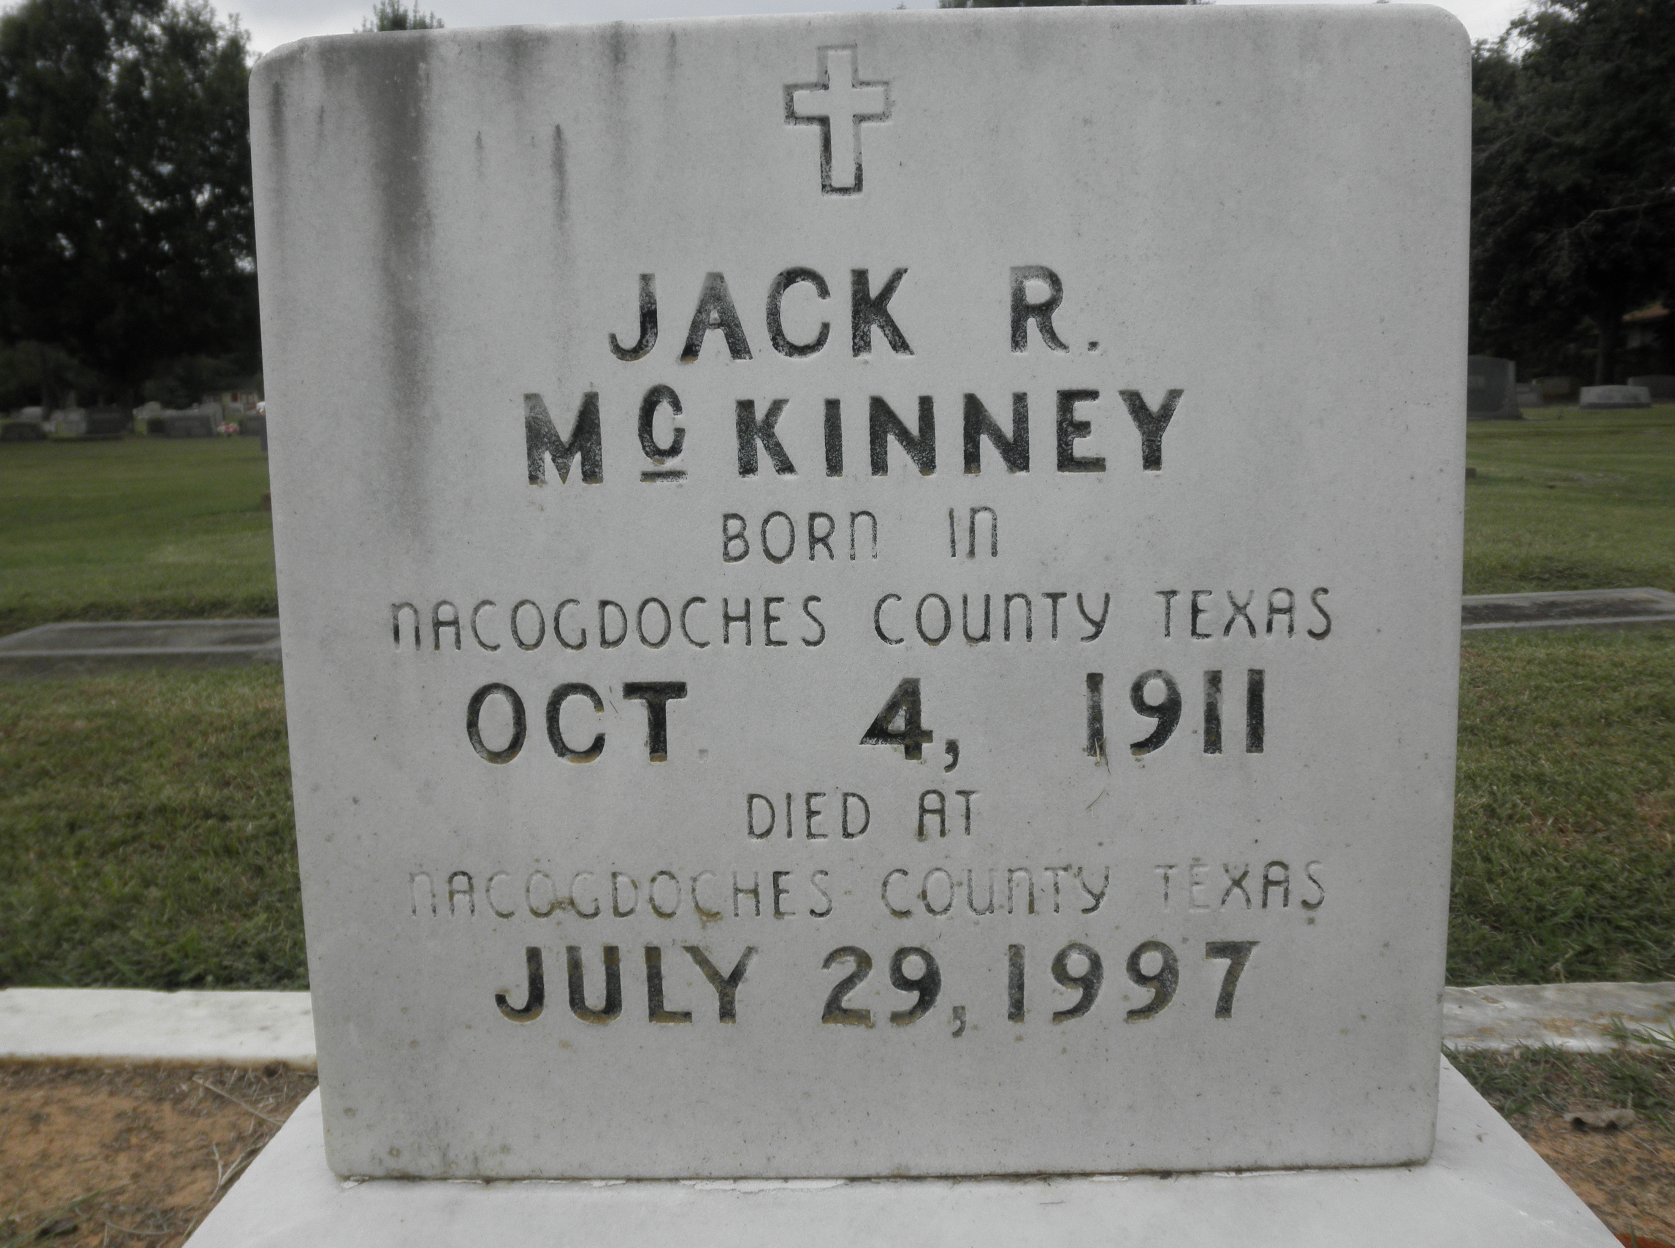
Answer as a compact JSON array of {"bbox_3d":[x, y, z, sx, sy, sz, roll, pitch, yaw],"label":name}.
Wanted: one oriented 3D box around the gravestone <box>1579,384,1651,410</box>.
[{"bbox_3d":[14.480,-4.200,25.150,1.170,0.435,0.290,-1,9,0],"label":"gravestone"}]

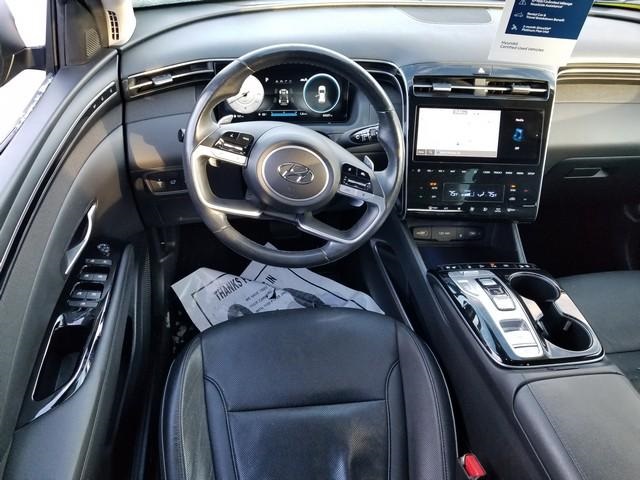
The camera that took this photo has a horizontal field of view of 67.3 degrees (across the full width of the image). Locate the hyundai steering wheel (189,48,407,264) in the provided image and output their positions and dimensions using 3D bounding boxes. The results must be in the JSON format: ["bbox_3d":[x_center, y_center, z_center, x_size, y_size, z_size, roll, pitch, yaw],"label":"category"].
[{"bbox_3d":[-0.044,-0.140,0.825,0.370,0.370,0.090,10,5,-3],"label":"hyundai steering wheel"}]

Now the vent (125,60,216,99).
[{"bbox_3d":[-0.300,-0.324,0.965,0.180,0.046,0.045,-19,22,-15],"label":"vent"}]

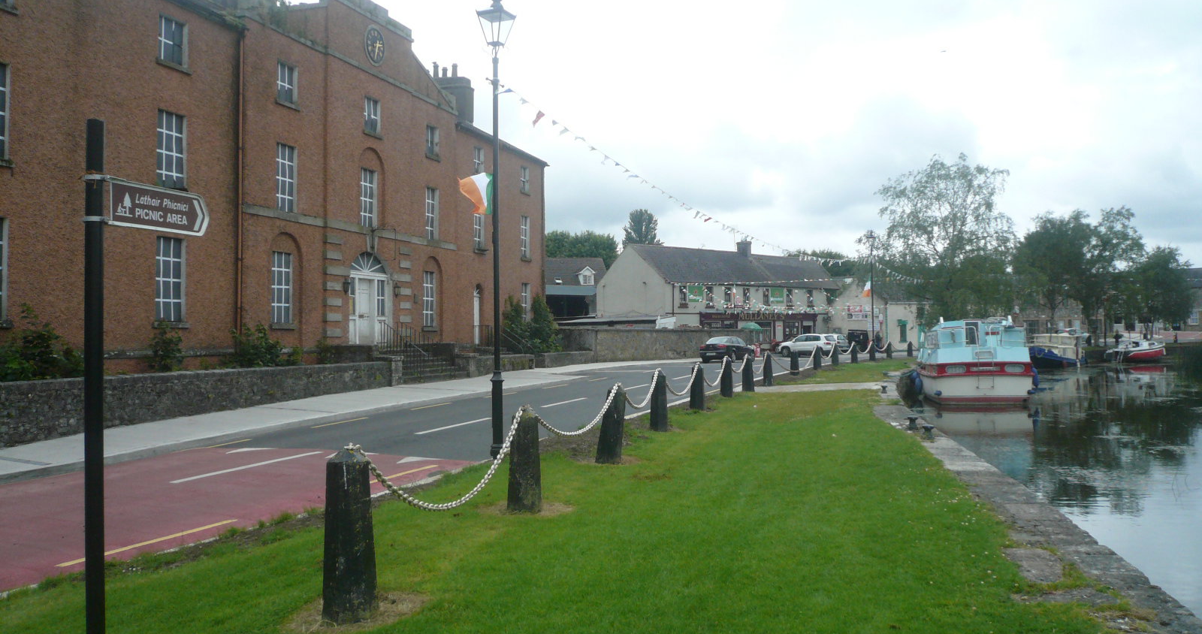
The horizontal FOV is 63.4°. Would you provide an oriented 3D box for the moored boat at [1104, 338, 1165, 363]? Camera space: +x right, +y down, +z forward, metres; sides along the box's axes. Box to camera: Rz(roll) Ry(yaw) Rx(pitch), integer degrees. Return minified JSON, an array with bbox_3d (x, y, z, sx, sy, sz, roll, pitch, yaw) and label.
[{"bbox_3d":[37.882,2.396,69.015,5.000,1.700,1.900,0,-1,-22],"label":"moored boat"}]

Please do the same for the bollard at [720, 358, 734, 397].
[{"bbox_3d":[3.377,1.602,26.000,0.340,1.050,0.340,0,-1,22],"label":"bollard"}]

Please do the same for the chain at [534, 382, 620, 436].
[{"bbox_3d":[-0.216,1.012,10.432,0.070,0.464,3.056,0,-1,16],"label":"chain"}]

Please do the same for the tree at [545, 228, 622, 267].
[{"bbox_3d":[-2.366,-3.332,100.000,9.500,12.000,9.500,0,-1,0],"label":"tree"}]

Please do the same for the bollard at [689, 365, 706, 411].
[{"bbox_3d":[2.033,1.467,20.459,0.300,0.960,0.300,0,-1,16],"label":"bollard"}]

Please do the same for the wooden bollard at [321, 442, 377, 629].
[{"bbox_3d":[-1.428,1.221,5.529,0.305,0.965,0.305,0,-1,16],"label":"wooden bollard"}]

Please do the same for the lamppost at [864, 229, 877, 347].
[{"bbox_3d":[14.554,-0.975,52.063,0.500,7.100,0.500,0,-1,16],"label":"lamppost"}]

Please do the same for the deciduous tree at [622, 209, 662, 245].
[{"bbox_3d":[4.083,-4.358,95.000,4.800,13.200,4.800,0,-1,0],"label":"deciduous tree"}]

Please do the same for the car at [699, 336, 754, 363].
[{"bbox_3d":[7.236,1.849,55.500,1.770,1.460,4.600,0,-1,26],"label":"car"}]

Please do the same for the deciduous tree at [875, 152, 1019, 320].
[{"bbox_3d":[23.234,-4.303,66.000,9.800,13.400,9.500,0,-1,0],"label":"deciduous tree"}]

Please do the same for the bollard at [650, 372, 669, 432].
[{"bbox_3d":[0.972,1.388,16.059,0.305,0.970,0.305,0,-1,16],"label":"bollard"}]

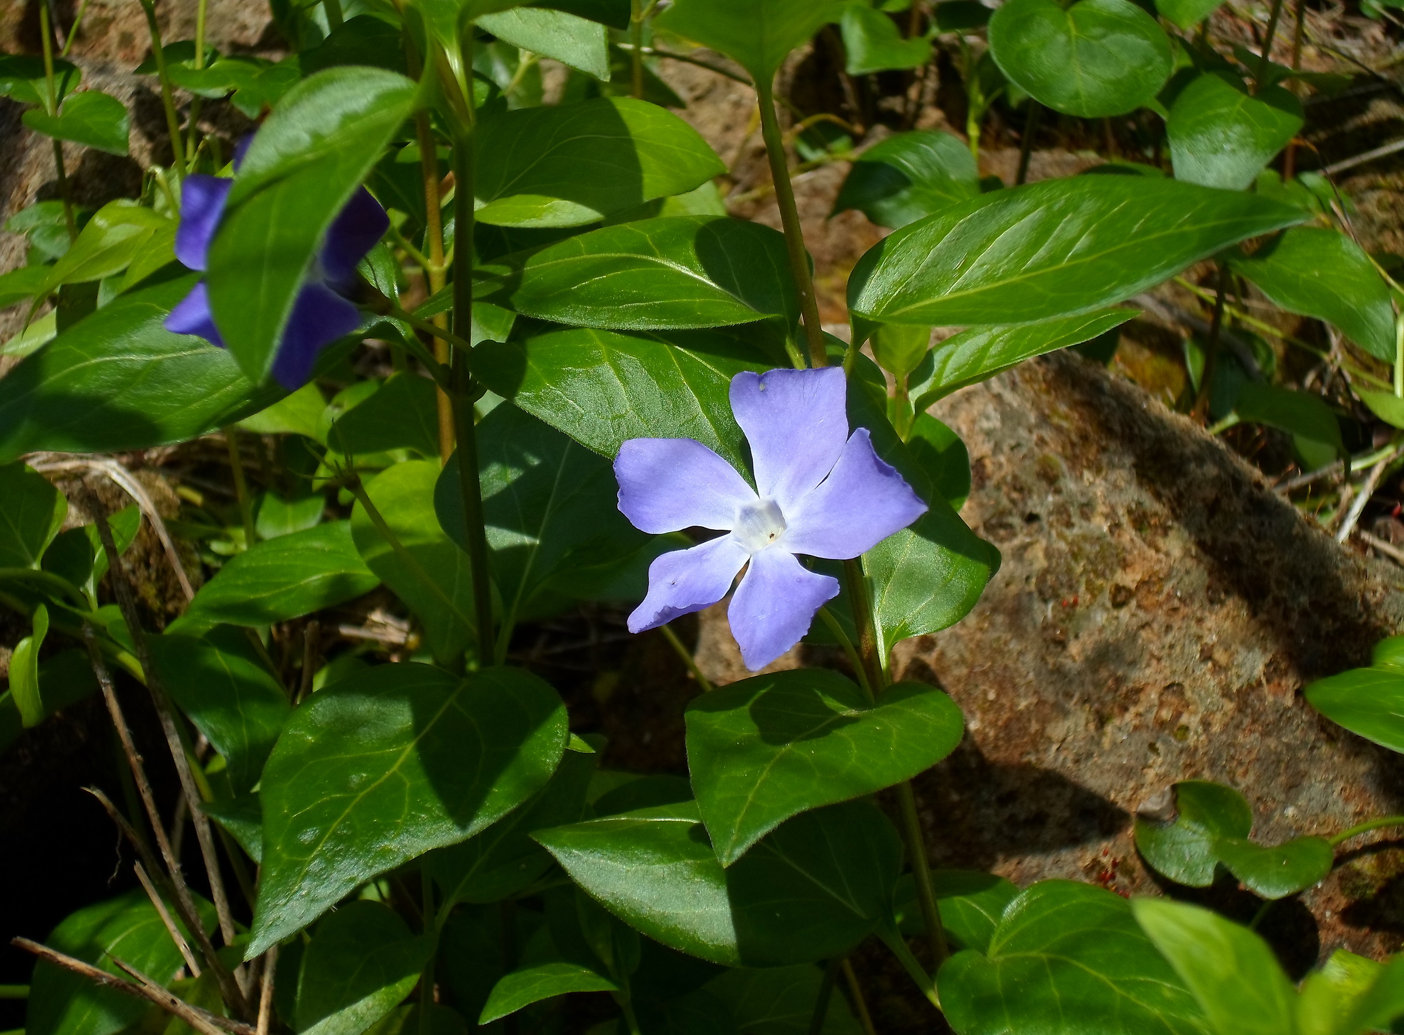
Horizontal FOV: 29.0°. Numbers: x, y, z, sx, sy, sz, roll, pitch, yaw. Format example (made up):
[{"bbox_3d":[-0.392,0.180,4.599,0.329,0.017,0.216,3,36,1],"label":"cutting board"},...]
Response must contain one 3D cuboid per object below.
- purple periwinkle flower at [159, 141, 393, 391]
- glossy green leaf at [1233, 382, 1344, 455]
[{"bbox_3d":[-0.072,-0.043,0.465,0.042,0.042,0.018,25,1,33],"label":"purple periwinkle flower"},{"bbox_3d":[0.128,-0.021,0.590,0.029,0.009,0.018,21,41,-6],"label":"glossy green leaf"}]

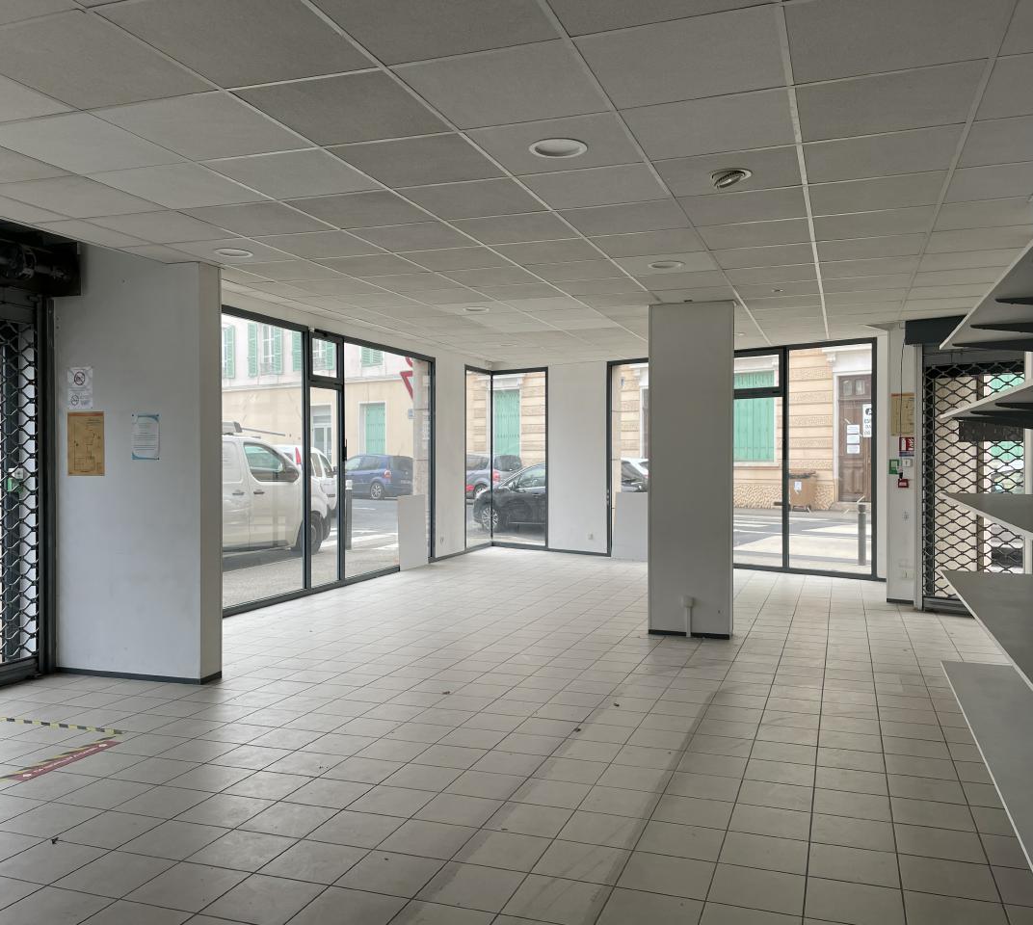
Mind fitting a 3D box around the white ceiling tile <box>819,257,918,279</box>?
[{"bbox_3d":[2.302,-1.281,6.077,0.595,0.030,0.595,0,0,19],"label":"white ceiling tile"}]

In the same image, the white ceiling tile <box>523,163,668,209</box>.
[{"bbox_3d":[0.369,-1.263,4.226,0.595,0.020,0.595,0,0,20],"label":"white ceiling tile"}]

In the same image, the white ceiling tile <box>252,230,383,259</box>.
[{"bbox_3d":[-1.126,-1.265,5.395,0.595,0.020,0.595,0,0,20],"label":"white ceiling tile"}]

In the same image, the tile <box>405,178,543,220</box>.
[{"bbox_3d":[-0.197,-1.262,4.428,0.595,0.020,0.595,0,0,20],"label":"tile"}]

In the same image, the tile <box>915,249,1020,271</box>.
[{"bbox_3d":[2.865,-1.299,5.883,0.600,0.025,0.600,0,0,19],"label":"tile"}]

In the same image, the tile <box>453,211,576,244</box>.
[{"bbox_3d":[0.005,-1.259,4.979,0.595,0.030,0.595,0,0,19],"label":"tile"}]

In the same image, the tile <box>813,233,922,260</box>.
[{"bbox_3d":[2.099,-1.281,5.521,0.586,0.020,0.588,0,0,19],"label":"tile"}]

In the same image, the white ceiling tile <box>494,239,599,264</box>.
[{"bbox_3d":[0.205,-1.265,5.545,0.595,0.030,0.595,0,0,19],"label":"white ceiling tile"}]

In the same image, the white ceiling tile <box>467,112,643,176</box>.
[{"bbox_3d":[0.167,-1.259,3.658,0.586,0.020,0.588,0,0,19],"label":"white ceiling tile"}]

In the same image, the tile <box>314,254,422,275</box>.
[{"bbox_3d":[-0.929,-1.273,5.951,0.600,0.025,0.600,0,0,19],"label":"tile"}]

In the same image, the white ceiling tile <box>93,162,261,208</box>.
[{"bbox_3d":[-1.528,-1.257,4.265,0.595,0.020,0.595,0,0,20],"label":"white ceiling tile"}]

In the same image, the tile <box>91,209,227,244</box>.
[{"bbox_3d":[-1.892,-1.271,5.013,0.595,0.030,0.595,0,0,19],"label":"tile"}]

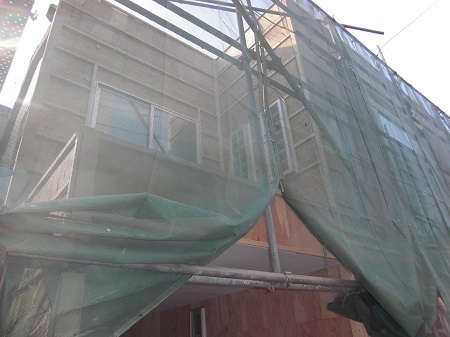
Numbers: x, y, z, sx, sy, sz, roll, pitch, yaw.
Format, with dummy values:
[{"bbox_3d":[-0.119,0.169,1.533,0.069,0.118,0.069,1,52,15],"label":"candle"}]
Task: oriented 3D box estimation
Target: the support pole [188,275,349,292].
[{"bbox_3d":[0.346,0.721,2.250,1.330,0.050,0.050,15,-34,-32],"label":"support pole"}]

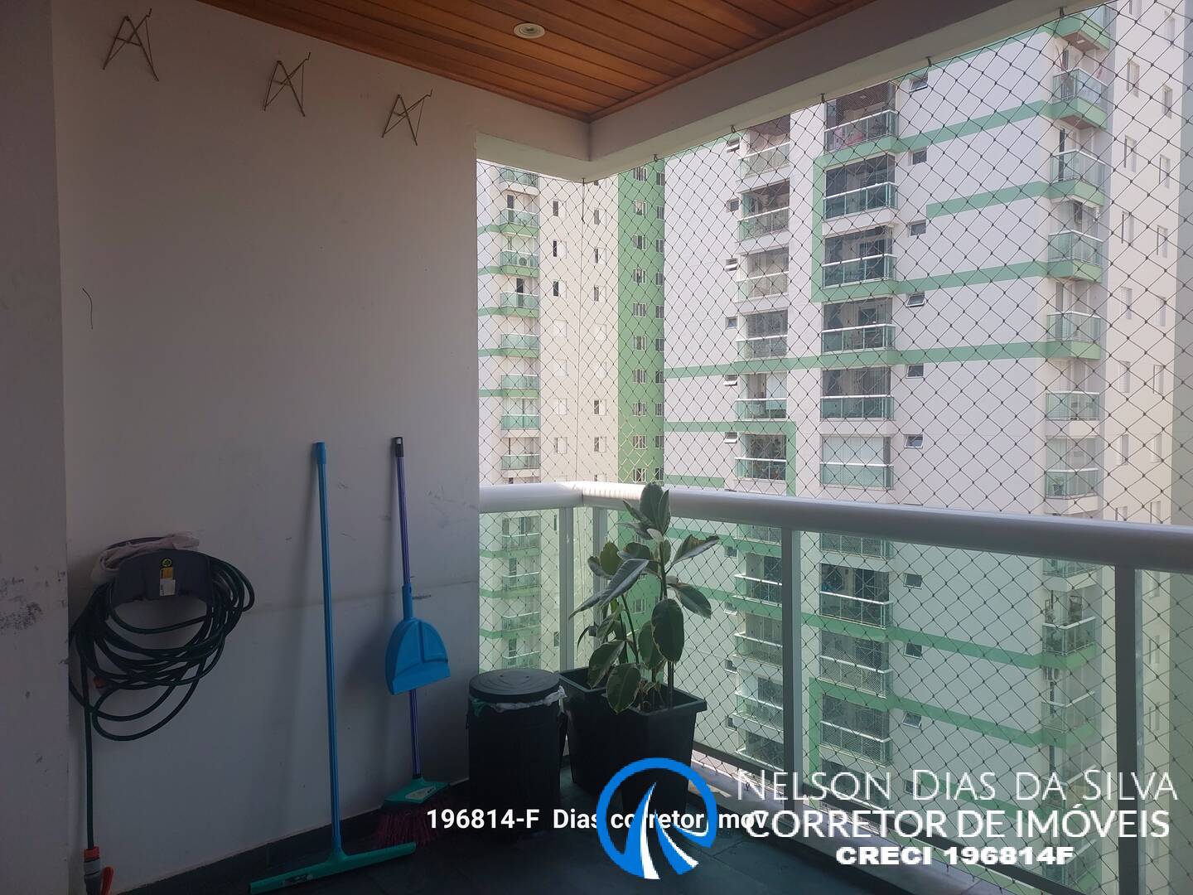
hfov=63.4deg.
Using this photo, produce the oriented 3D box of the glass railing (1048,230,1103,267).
[{"bbox_3d":[17.371,-7.091,34.955,2.520,1.020,0.850,-2,3,-40],"label":"glass railing"}]

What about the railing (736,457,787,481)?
[{"bbox_3d":[7.921,1.030,45.187,0.720,0.990,3.066,-1,2,-40],"label":"railing"}]

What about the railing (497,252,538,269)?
[{"bbox_3d":[-5.289,-12.910,66.899,2.690,1.000,0.820,-2,3,-40],"label":"railing"}]

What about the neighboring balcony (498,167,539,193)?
[{"bbox_3d":[-5.260,-18.242,66.713,2.690,1.550,0.820,-2,3,-40],"label":"neighboring balcony"}]

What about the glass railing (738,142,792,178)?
[{"bbox_3d":[7.892,-12.939,44.057,0.750,1.050,3.020,-2,3,-40],"label":"glass railing"}]

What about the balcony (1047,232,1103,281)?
[{"bbox_3d":[17.682,-7.039,35.628,2.497,1.600,0.850,-2,3,-40],"label":"balcony"}]

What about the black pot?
[{"bbox_3d":[0.106,1.031,3.364,0.273,0.380,0.594,-1,1,-32],"label":"black pot"}]

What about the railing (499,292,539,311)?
[{"bbox_3d":[-5.469,-10.356,68.375,2.711,1.000,0.860,-2,3,-43],"label":"railing"}]

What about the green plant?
[{"bbox_3d":[0.172,0.532,3.430,0.504,0.797,0.480,0,2,0],"label":"green plant"}]

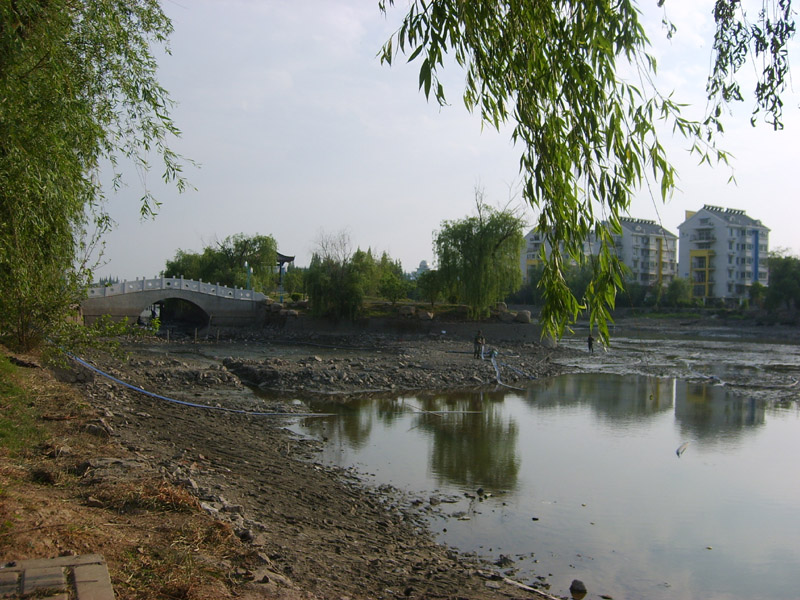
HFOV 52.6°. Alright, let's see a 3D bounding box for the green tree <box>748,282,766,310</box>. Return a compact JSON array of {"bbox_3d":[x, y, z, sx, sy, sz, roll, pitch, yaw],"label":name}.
[{"bbox_3d":[67.714,-0.993,153.000,3.590,5.390,3.400,1,0,24],"label":"green tree"}]

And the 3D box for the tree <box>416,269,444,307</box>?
[{"bbox_3d":[3.092,-1.242,82.000,2.840,3.900,3.000,1,0,2],"label":"tree"}]

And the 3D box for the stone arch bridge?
[{"bbox_3d":[-21.111,0.202,75.048,16.500,4.900,5.000,1,0,-23],"label":"stone arch bridge"}]

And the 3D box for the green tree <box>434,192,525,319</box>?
[{"bbox_3d":[7.175,-3.950,73.000,7.800,11.000,7.600,1,0,6],"label":"green tree"}]

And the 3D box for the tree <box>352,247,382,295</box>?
[{"bbox_3d":[-4.350,-3.342,102.000,3.780,6.300,3.900,1,0,-2],"label":"tree"}]

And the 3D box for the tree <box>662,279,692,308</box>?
[{"bbox_3d":[52.145,-1.221,152.000,5.640,5.640,5.400,1,0,19],"label":"tree"}]

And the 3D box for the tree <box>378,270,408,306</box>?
[{"bbox_3d":[-0.683,-1.287,85.000,3.150,3.630,3.300,1,0,0],"label":"tree"}]

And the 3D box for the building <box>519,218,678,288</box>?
[{"bbox_3d":[49.609,-9.163,205.244,17.000,20.200,35.500,1,0,-38],"label":"building"}]

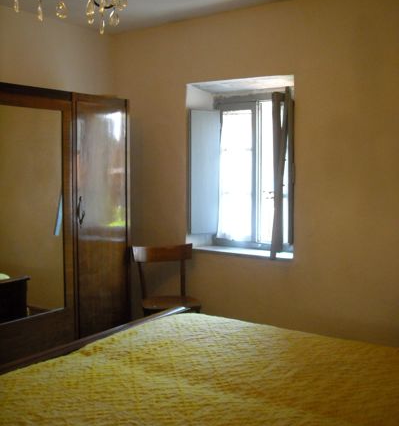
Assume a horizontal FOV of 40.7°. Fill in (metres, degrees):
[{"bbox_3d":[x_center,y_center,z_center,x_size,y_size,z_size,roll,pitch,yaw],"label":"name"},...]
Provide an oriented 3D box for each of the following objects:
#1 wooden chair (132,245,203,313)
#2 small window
[{"bbox_3d":[-0.221,0.671,3.848,0.450,0.820,0.450,-1,5,-14],"label":"wooden chair"},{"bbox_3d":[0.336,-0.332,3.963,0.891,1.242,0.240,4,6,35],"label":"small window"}]

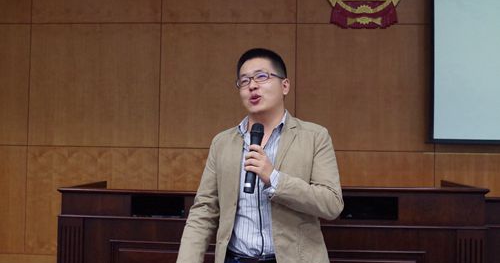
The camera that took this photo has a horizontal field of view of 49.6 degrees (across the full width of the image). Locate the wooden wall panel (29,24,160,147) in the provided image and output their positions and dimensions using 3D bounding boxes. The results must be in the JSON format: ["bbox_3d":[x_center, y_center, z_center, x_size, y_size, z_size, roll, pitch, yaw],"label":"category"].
[{"bbox_3d":[-1.434,-0.430,4.995,1.230,1.138,0.030,1,-2,4],"label":"wooden wall panel"}]

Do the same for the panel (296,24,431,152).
[{"bbox_3d":[1.021,-0.395,4.835,1.230,1.138,0.030,1,-2,4],"label":"panel"}]

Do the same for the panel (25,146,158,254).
[{"bbox_3d":[-1.451,0.634,4.963,1.230,0.991,0.030,1,-2,4],"label":"panel"}]

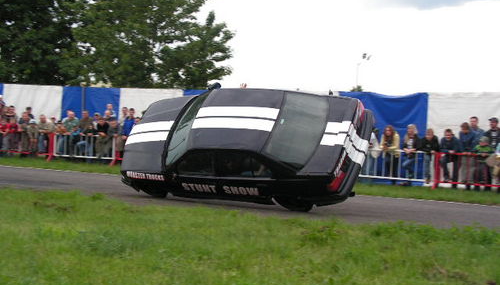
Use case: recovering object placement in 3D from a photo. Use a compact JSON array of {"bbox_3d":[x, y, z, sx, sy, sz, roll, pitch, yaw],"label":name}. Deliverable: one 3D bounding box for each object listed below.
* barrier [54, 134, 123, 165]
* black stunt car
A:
[{"bbox_3d":[-5.900,0.240,27.400,2.500,1.000,0.500,3,1,22],"label":"barrier"},{"bbox_3d":[-0.208,-0.005,12.550,4.420,1.730,1.370,2,-35,31],"label":"black stunt car"}]

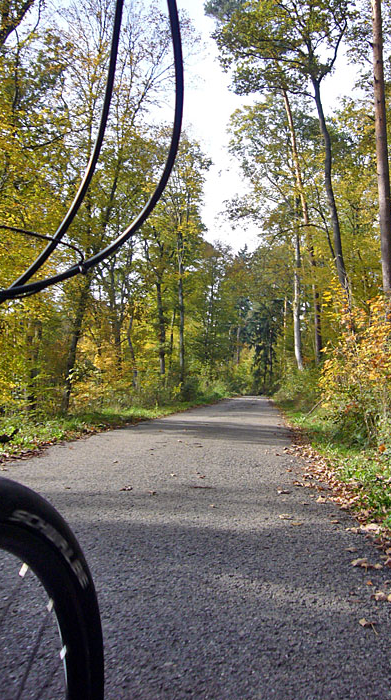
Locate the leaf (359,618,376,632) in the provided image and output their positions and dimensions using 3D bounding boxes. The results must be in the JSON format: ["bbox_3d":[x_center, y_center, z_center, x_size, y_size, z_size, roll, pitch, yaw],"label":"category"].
[{"bbox_3d":[0.560,0.896,1.835,0.056,0.020,0.070,0,-4,0],"label":"leaf"}]

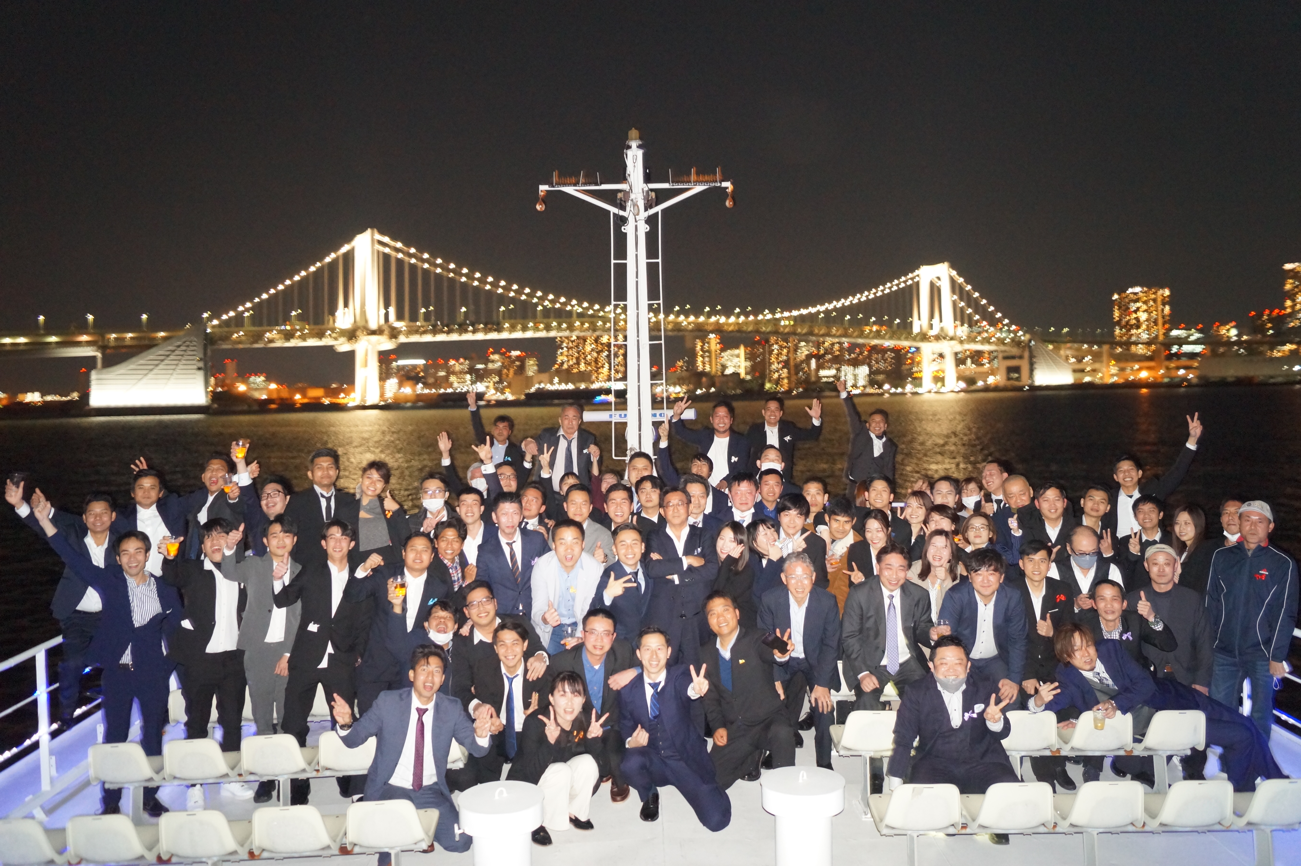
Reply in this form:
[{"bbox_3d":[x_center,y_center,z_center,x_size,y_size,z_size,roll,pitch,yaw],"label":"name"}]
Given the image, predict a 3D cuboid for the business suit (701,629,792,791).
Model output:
[{"bbox_3d":[0.589,1.688,5.980,0.570,1.000,0.580,-1,2,6],"label":"business suit"}]

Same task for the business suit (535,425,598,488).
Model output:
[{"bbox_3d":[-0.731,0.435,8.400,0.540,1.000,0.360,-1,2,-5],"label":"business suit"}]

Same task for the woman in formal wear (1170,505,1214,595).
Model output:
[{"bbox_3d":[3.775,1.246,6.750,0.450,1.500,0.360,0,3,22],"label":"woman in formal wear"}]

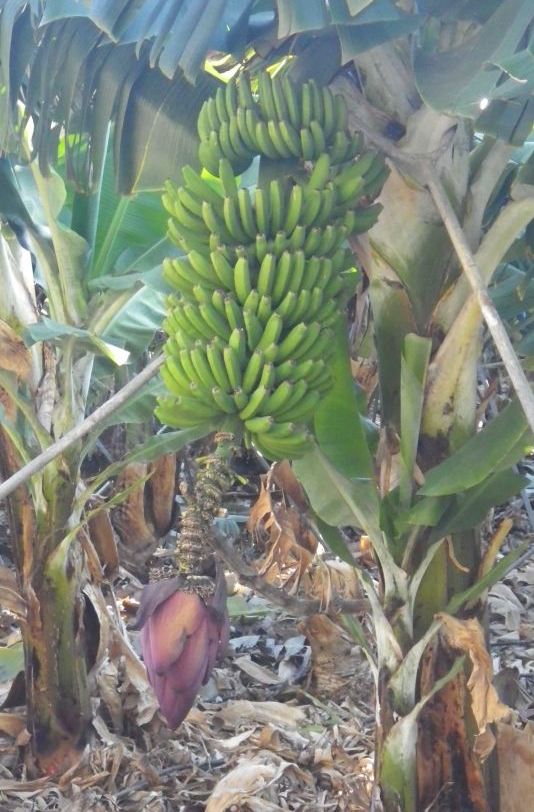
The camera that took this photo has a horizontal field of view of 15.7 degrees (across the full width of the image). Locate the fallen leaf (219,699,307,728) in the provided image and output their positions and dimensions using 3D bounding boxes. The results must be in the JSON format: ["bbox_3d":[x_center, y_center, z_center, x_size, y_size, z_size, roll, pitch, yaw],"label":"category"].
[{"bbox_3d":[-0.018,1.031,6.500,0.295,0.065,0.150,0,3,0],"label":"fallen leaf"}]

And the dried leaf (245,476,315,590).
[{"bbox_3d":[0.038,0.333,5.100,0.185,0.295,0.160,0,3,0],"label":"dried leaf"}]

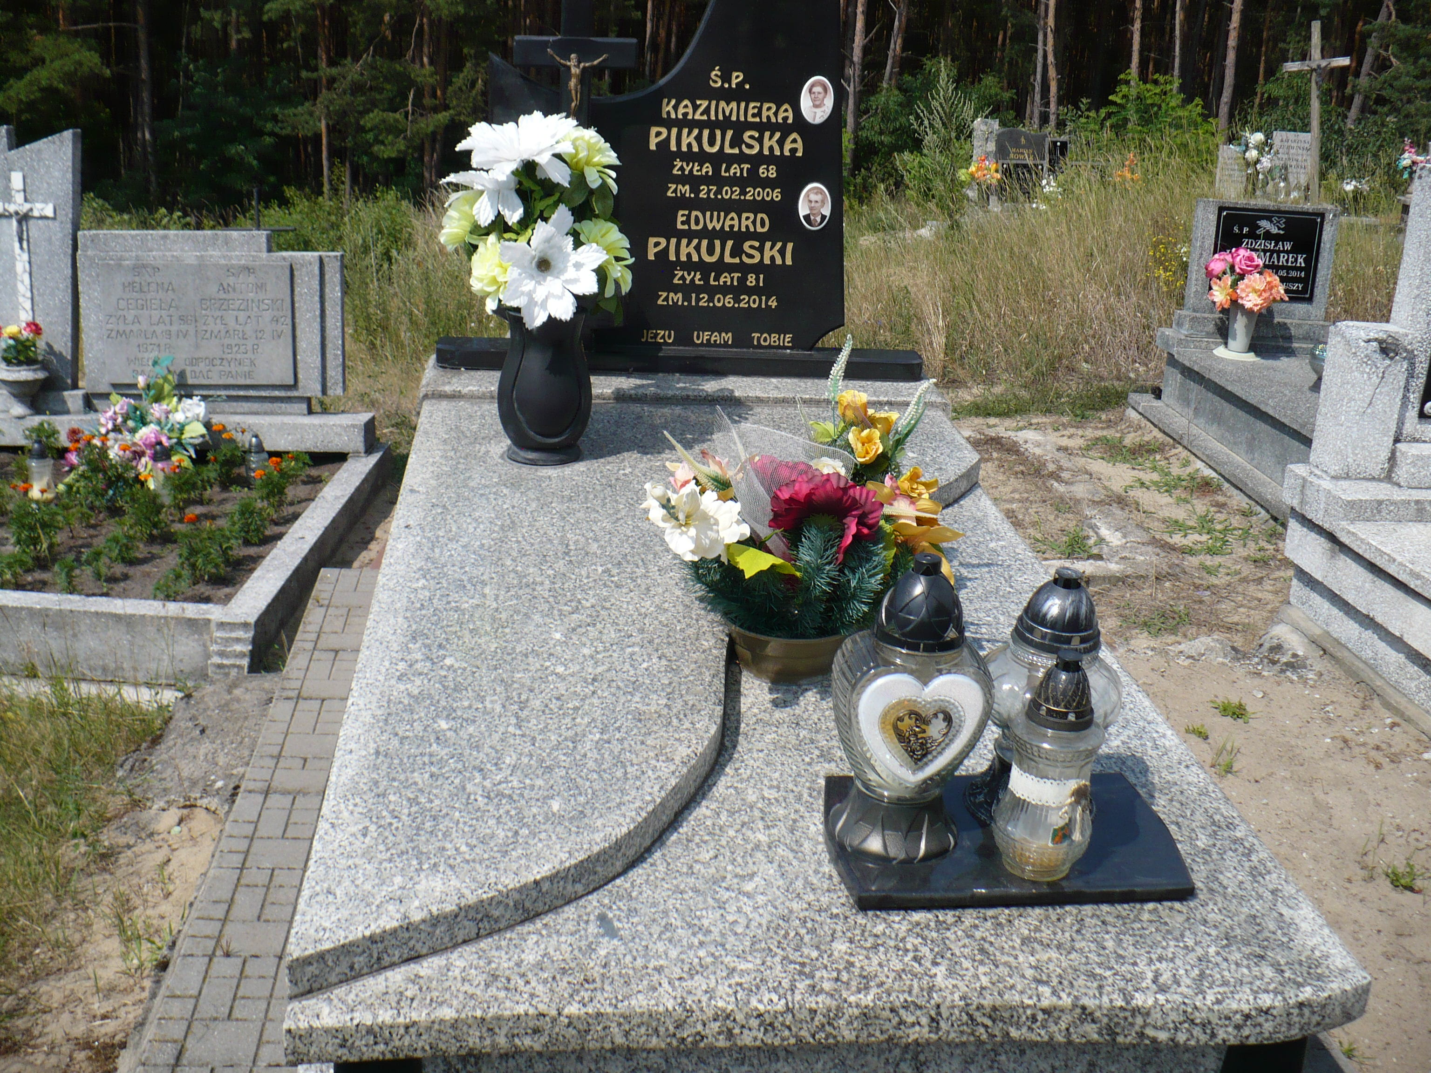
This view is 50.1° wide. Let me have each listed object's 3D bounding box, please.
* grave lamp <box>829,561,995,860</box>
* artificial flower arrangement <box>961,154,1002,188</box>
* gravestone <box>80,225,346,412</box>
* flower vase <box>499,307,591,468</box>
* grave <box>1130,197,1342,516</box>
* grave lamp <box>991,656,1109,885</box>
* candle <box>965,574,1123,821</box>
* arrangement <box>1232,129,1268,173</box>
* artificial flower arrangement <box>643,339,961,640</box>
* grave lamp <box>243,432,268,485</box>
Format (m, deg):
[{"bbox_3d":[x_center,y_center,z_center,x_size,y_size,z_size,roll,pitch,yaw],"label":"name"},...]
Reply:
[{"bbox_3d":[0.221,0.184,1.725,0.161,0.348,0.139,1,21,-7],"label":"grave lamp"},{"bbox_3d":[1.831,-2.521,10.549,0.290,0.225,0.250,1,21,-7],"label":"artificial flower arrangement"},{"bbox_3d":[-1.364,-0.601,4.203,0.680,0.492,0.150,1,21,-7],"label":"gravestone"},{"bbox_3d":[-0.322,-0.291,2.915,0.182,0.277,0.182,1,21,-7],"label":"flower vase"},{"bbox_3d":[2.086,-0.546,4.857,0.906,0.763,1.768,1,21,-7],"label":"grave"},{"bbox_3d":[0.377,0.250,1.699,0.111,0.262,0.111,1,21,-7],"label":"grave lamp"},{"bbox_3d":[0.397,0.182,1.823,0.157,0.302,0.157,1,21,-7],"label":"candle"},{"bbox_3d":[3.690,-2.659,10.562,0.280,0.310,0.250,1,21,-7],"label":"arrangement"},{"bbox_3d":[0.128,-0.061,2.154,0.459,0.423,0.392,1,21,-7],"label":"artificial flower arrangement"},{"bbox_3d":[-1.268,-0.220,4.216,0.075,0.140,0.075,1,21,-7],"label":"grave lamp"}]

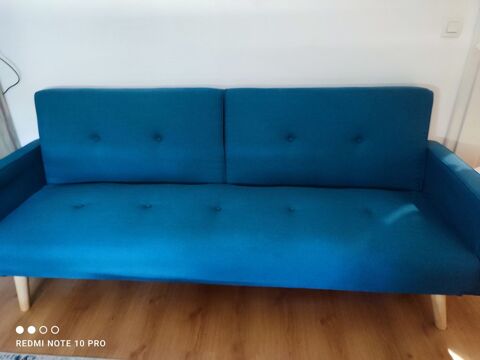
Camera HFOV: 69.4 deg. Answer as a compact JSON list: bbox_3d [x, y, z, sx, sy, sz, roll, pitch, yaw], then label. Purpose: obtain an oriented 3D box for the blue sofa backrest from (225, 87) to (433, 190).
[{"bbox_3d":[0.385,-0.187,1.611,0.887,0.469,0.128,1,13,4],"label":"blue sofa backrest"}]

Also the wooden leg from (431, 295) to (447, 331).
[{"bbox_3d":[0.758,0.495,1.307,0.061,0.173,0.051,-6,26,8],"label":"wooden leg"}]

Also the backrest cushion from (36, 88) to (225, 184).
[{"bbox_3d":[-0.500,-0.201,1.678,0.887,0.469,0.128,1,13,4],"label":"backrest cushion"}]

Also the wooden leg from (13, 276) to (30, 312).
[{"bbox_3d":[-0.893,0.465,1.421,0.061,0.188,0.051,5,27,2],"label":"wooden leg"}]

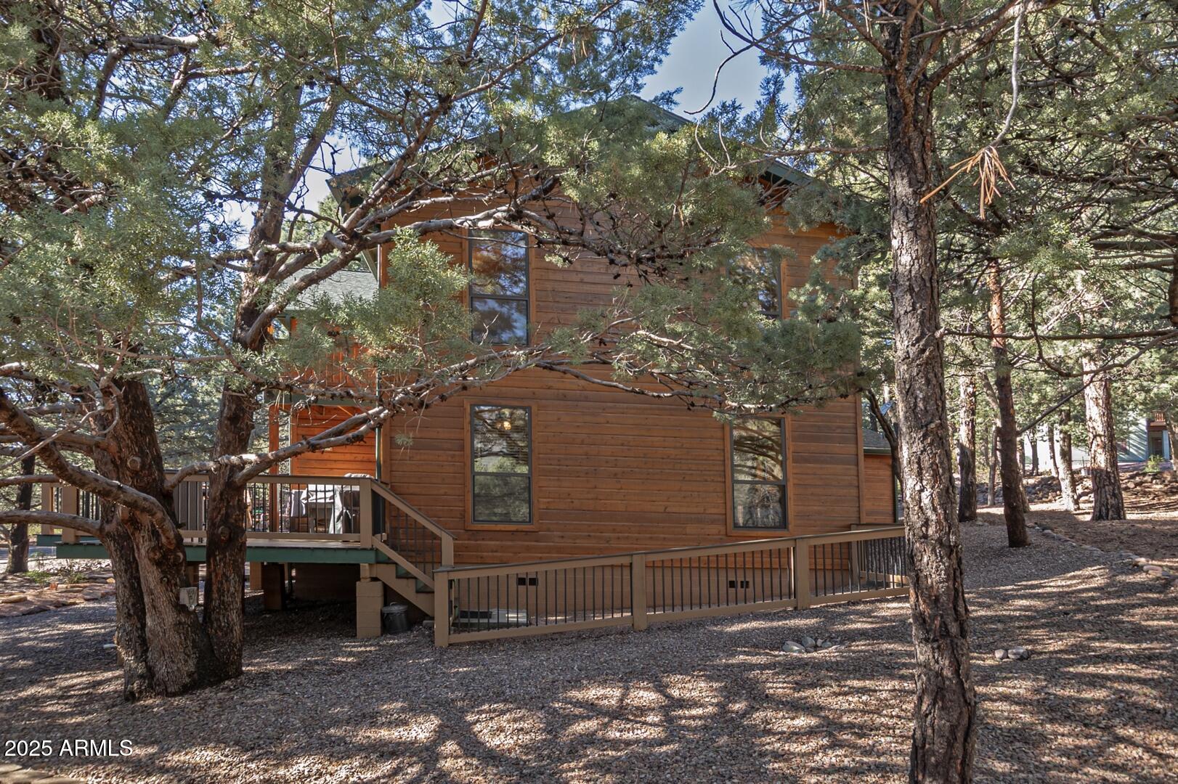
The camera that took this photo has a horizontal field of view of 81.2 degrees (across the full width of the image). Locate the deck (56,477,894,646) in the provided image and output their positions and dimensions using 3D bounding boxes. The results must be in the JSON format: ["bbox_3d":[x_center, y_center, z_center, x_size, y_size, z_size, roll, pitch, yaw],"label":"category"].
[{"bbox_3d":[-1.550,2.170,10.000,10.800,2.000,3.800,0,-4,-7],"label":"deck"}]

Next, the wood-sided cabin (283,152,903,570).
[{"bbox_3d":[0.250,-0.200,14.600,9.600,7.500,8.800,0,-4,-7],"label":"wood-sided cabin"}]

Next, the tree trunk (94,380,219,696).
[{"bbox_3d":[-4.384,1.469,7.000,0.980,3.050,0.780,0,-4,0],"label":"tree trunk"}]

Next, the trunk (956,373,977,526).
[{"bbox_3d":[9.790,1.503,17.800,0.480,3.800,0.470,0,-4,0],"label":"trunk"}]

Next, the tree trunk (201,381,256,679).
[{"bbox_3d":[-3.803,1.511,7.250,0.480,3.000,0.460,0,-4,0],"label":"tree trunk"}]

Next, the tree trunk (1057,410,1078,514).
[{"bbox_3d":[14.296,2.061,20.500,0.480,3.100,0.450,0,-4,0],"label":"tree trunk"}]

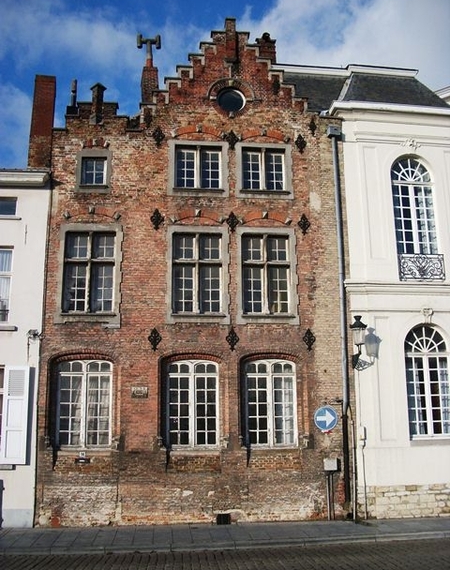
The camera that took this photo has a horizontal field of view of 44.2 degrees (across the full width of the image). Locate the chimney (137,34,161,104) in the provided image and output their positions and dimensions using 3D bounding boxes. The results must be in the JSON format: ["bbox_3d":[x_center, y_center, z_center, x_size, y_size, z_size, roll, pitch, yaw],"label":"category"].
[{"bbox_3d":[-2.288,-6.375,16.665,0.620,2.164,0.600,1,-10,-4],"label":"chimney"}]

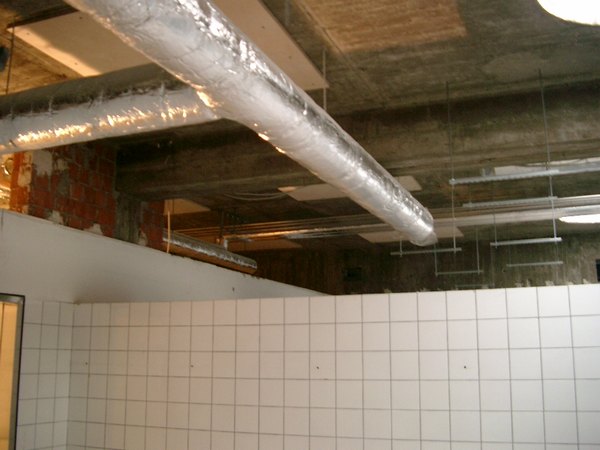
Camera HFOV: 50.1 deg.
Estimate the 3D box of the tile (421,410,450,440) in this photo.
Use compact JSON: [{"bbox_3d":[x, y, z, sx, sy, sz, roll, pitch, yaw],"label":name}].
[{"bbox_3d":[0.680,1.007,3.220,0.150,0.150,0.010,-5,-13,21],"label":"tile"}]

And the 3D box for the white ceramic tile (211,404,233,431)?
[{"bbox_3d":[-0.440,1.109,3.686,0.150,0.150,0.010,-5,-13,21],"label":"white ceramic tile"}]

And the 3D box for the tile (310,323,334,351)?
[{"bbox_3d":[0.123,0.615,3.508,0.150,0.150,0.009,-5,-13,21],"label":"tile"}]

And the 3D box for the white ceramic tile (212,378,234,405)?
[{"bbox_3d":[-0.441,0.963,3.716,0.150,0.150,0.010,-5,-13,21],"label":"white ceramic tile"}]

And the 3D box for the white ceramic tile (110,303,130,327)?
[{"bbox_3d":[-1.131,0.563,4.033,0.150,0.150,0.008,-5,-13,21],"label":"white ceramic tile"}]

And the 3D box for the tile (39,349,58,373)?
[{"bbox_3d":[-1.556,0.838,3.967,0.009,0.150,0.150,-5,-13,21],"label":"tile"}]

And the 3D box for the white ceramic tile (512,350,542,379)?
[{"bbox_3d":[1.097,0.677,3.121,0.150,0.150,0.010,-5,-13,21],"label":"white ceramic tile"}]

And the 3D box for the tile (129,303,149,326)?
[{"bbox_3d":[-0.995,0.555,3.982,0.150,0.150,0.009,-5,-13,21],"label":"tile"}]

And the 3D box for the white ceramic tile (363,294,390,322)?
[{"bbox_3d":[0.406,0.446,3.449,0.150,0.150,0.010,-5,-13,21],"label":"white ceramic tile"}]

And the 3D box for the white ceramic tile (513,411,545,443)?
[{"bbox_3d":[1.077,0.954,3.026,0.150,0.150,0.009,-5,-13,21],"label":"white ceramic tile"}]

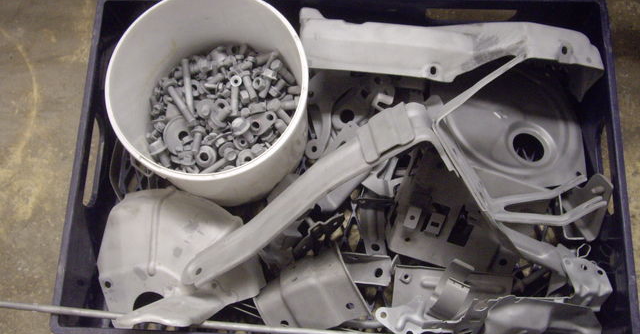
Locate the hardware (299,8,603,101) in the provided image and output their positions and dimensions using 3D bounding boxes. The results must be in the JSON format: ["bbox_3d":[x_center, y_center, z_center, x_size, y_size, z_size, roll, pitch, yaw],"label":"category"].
[{"bbox_3d":[0.149,-0.136,0.845,0.345,0.080,0.090,1,73,3],"label":"hardware"}]

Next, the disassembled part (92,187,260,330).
[{"bbox_3d":[-0.155,0.105,0.807,0.182,0.085,0.160,1,73,3],"label":"disassembled part"}]

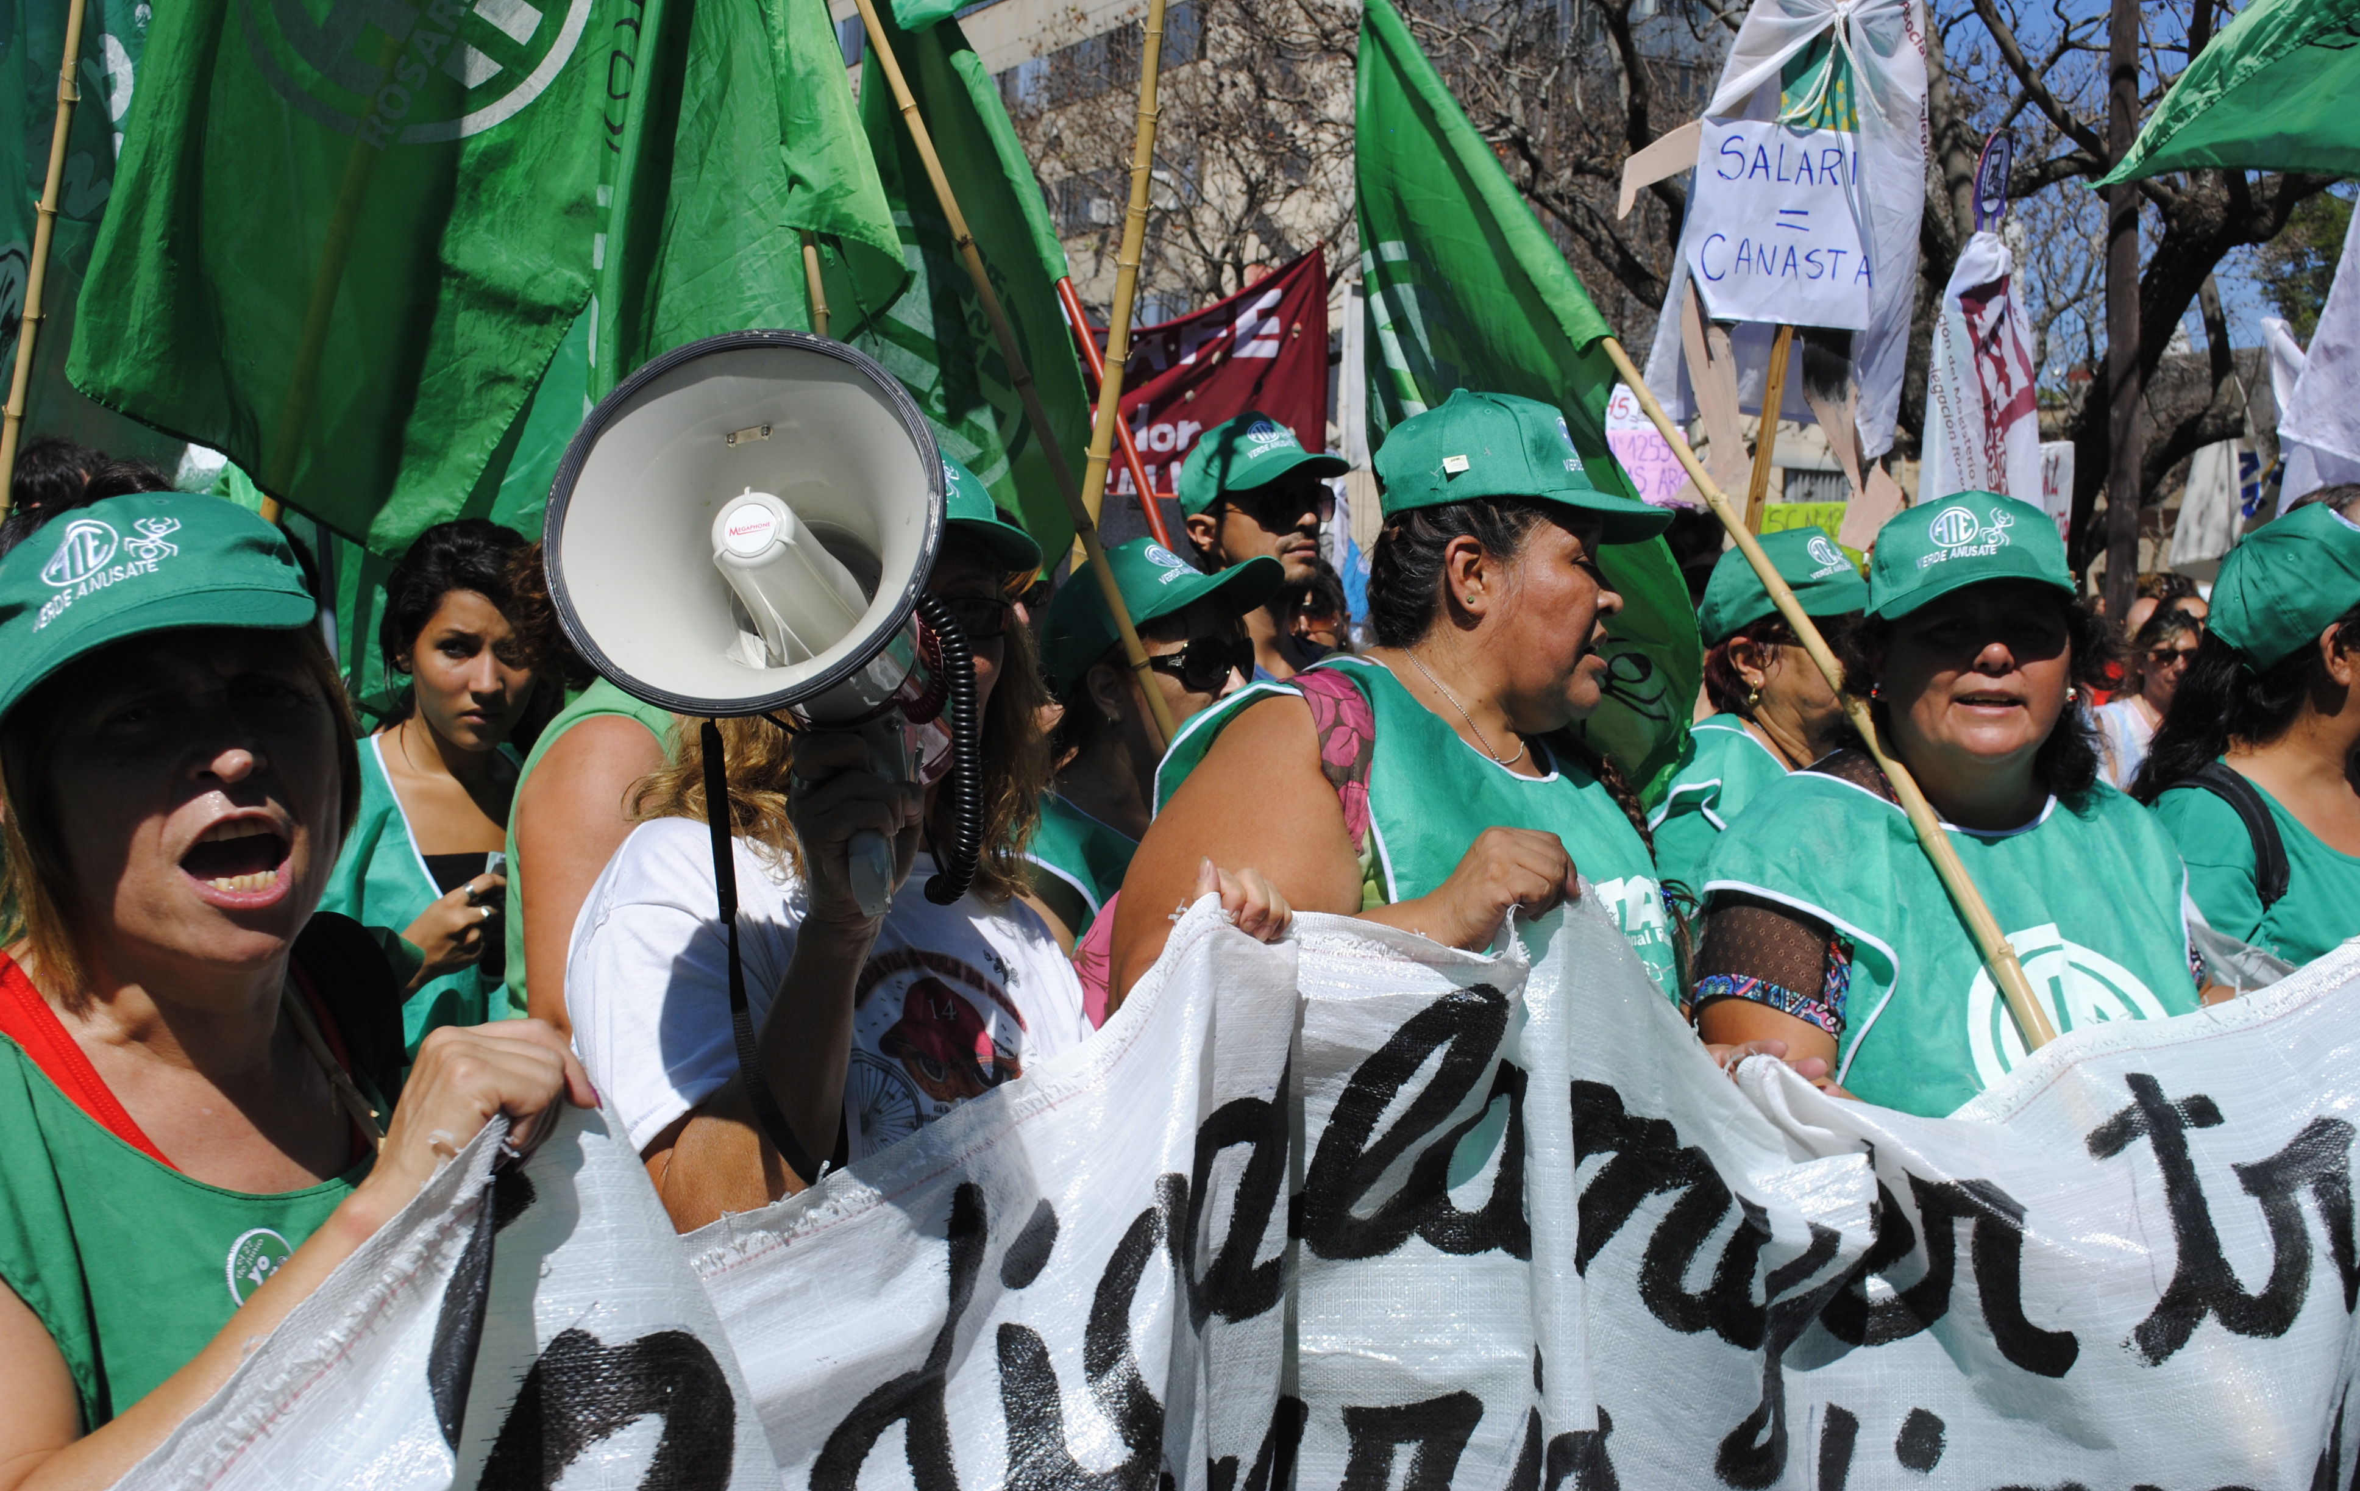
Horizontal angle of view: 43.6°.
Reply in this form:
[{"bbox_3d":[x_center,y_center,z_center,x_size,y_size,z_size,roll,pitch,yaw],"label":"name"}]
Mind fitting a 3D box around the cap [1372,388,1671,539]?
[{"bbox_3d":[0.272,-0.223,2.370,0.250,0.125,0.180,1,1,-5],"label":"cap"}]

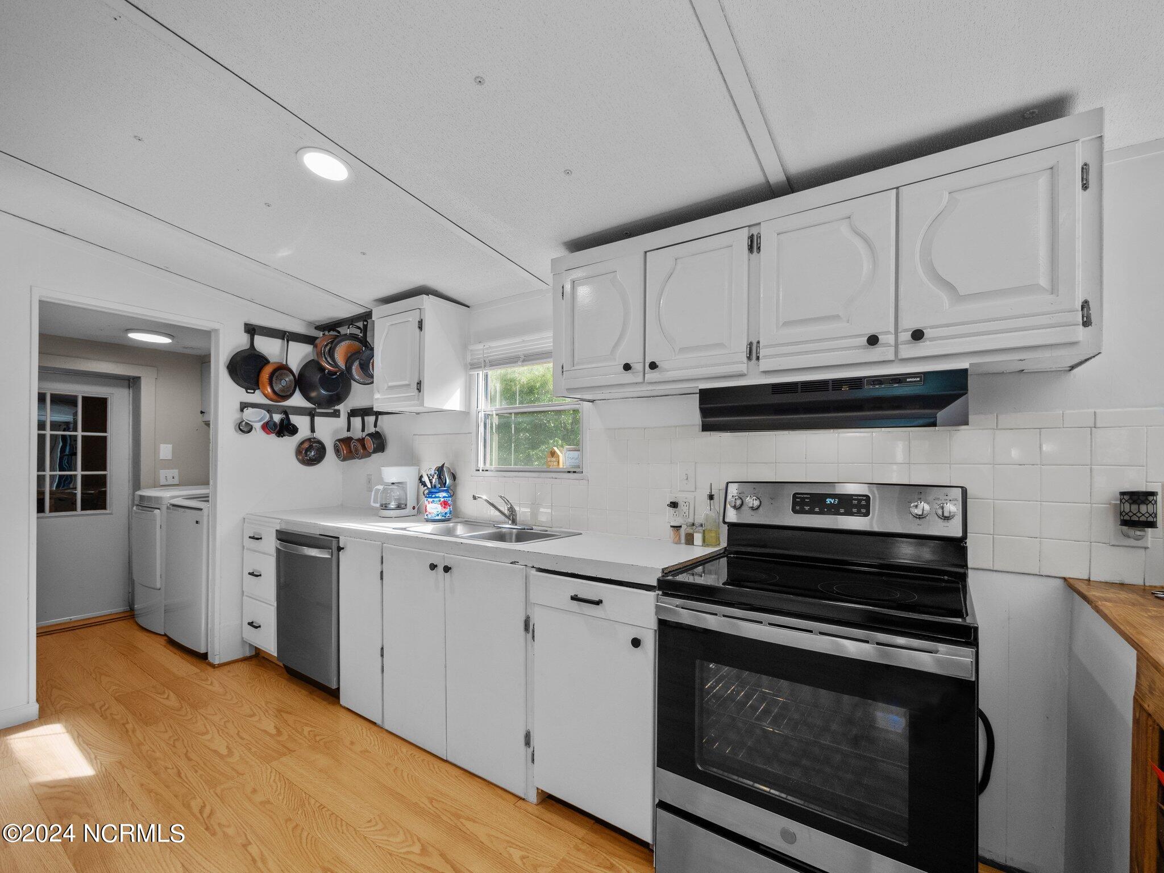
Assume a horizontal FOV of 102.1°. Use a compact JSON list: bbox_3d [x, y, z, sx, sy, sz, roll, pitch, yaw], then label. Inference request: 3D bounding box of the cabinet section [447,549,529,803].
[{"bbox_3d":[-0.240,0.934,2.129,0.440,0.869,0.583,-1,-1,33],"label":"cabinet section"}]

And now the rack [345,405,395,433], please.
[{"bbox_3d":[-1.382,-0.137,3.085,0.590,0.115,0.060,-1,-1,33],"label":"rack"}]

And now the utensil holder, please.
[{"bbox_3d":[-0.850,0.392,2.771,0.162,0.198,0.160,0,-1,0],"label":"utensil holder"}]

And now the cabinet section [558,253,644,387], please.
[{"bbox_3d":[0.162,-0.449,2.039,0.387,0.511,0.319,-1,-1,33],"label":"cabinet section"}]

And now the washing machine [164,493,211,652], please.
[{"bbox_3d":[-2.304,0.888,3.233,0.680,0.980,0.680,-1,-1,33],"label":"washing machine"}]

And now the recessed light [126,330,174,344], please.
[{"bbox_3d":[-3.143,-0.714,3.426,0.280,0.035,0.280,-1,-1,33],"label":"recessed light"}]

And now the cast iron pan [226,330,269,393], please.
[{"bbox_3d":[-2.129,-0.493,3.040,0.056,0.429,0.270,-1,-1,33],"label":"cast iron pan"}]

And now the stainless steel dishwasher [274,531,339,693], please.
[{"bbox_3d":[-1.358,0.972,2.827,0.631,0.803,0.610,-1,-1,33],"label":"stainless steel dishwasher"}]

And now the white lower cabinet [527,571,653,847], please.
[{"bbox_3d":[0.167,0.868,1.799,0.488,0.791,0.540,-1,-1,33],"label":"white lower cabinet"}]

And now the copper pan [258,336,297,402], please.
[{"bbox_3d":[-1.949,-0.448,3.031,0.085,0.435,0.220,-1,-1,33],"label":"copper pan"}]

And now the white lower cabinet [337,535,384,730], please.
[{"bbox_3d":[-0.941,0.974,2.609,0.374,0.874,0.605,-1,-1,33],"label":"white lower cabinet"}]

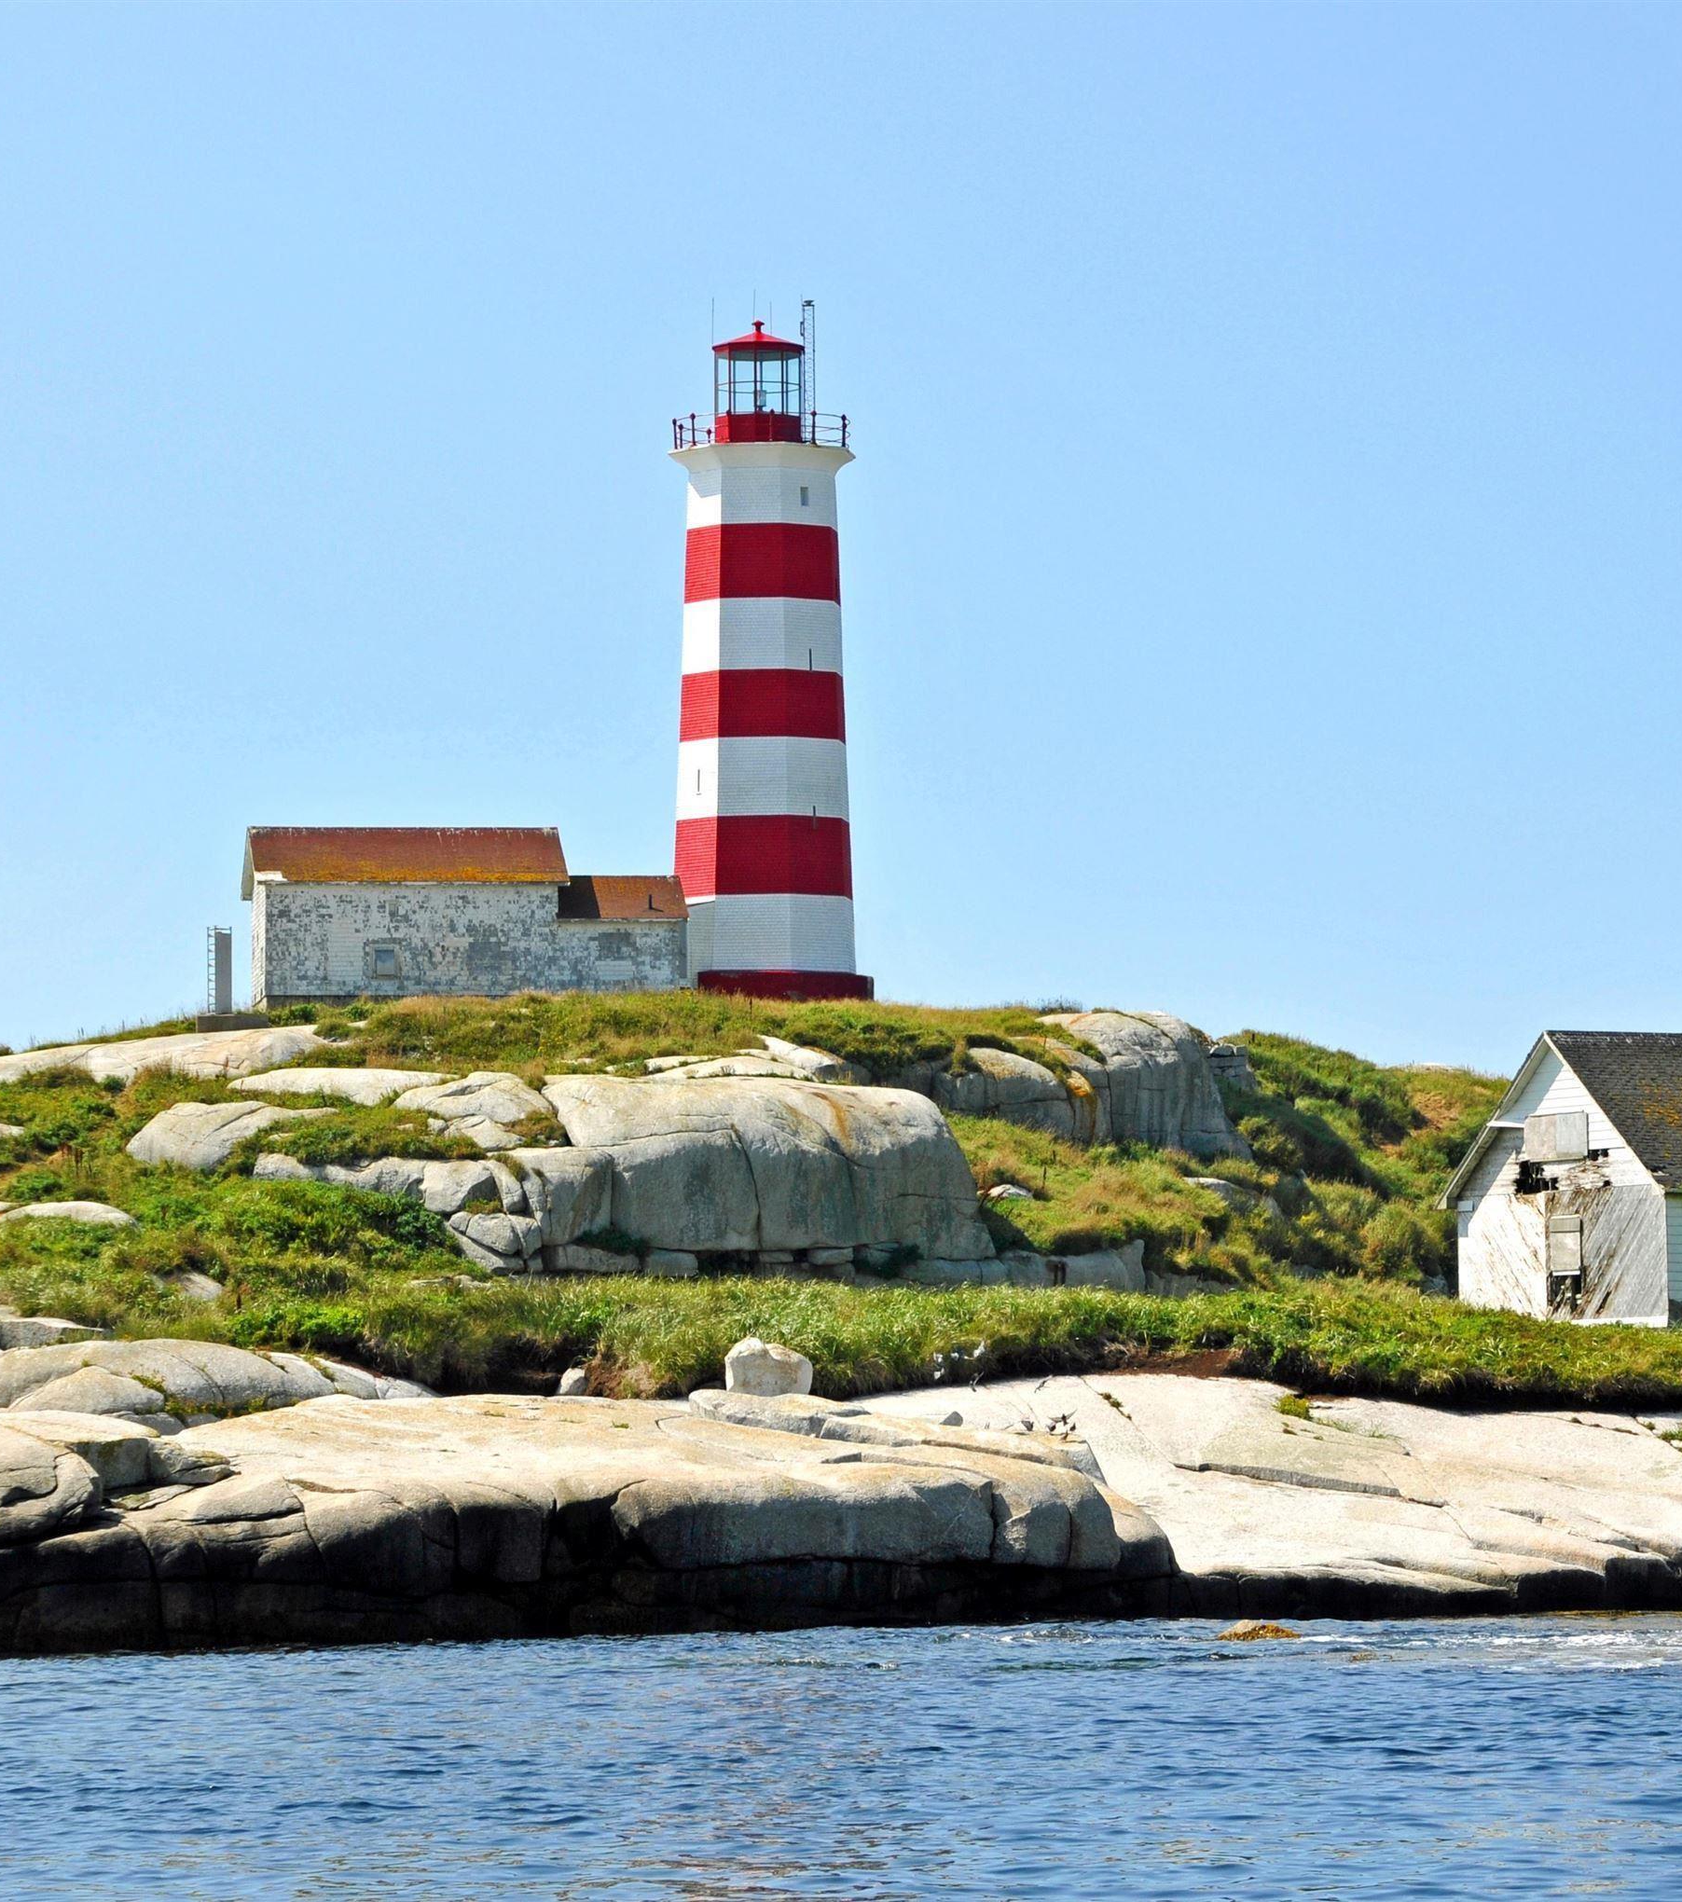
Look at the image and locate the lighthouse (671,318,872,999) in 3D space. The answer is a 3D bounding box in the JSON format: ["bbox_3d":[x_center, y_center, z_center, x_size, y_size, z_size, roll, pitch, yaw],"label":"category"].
[{"bbox_3d":[-2.762,-10.386,265.963,7.300,24.700,7.300,0,-5,-8],"label":"lighthouse"}]

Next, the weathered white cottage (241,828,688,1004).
[{"bbox_3d":[-13.408,-1.046,262.164,15.200,6.650,7.100,0,-5,-8],"label":"weathered white cottage"}]

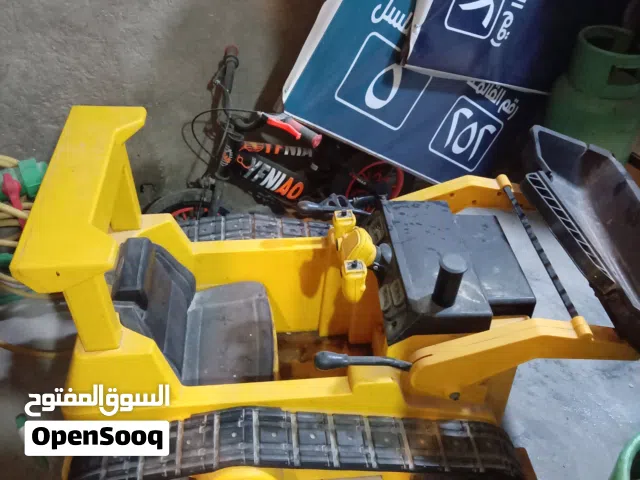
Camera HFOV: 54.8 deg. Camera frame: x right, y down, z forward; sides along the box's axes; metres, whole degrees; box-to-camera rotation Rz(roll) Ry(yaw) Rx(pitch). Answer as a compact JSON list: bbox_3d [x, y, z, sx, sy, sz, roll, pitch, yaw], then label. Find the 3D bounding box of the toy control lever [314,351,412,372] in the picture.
[{"bbox_3d":[0.070,0.191,0.965,0.153,0.031,0.030,5,38,-9],"label":"toy control lever"}]

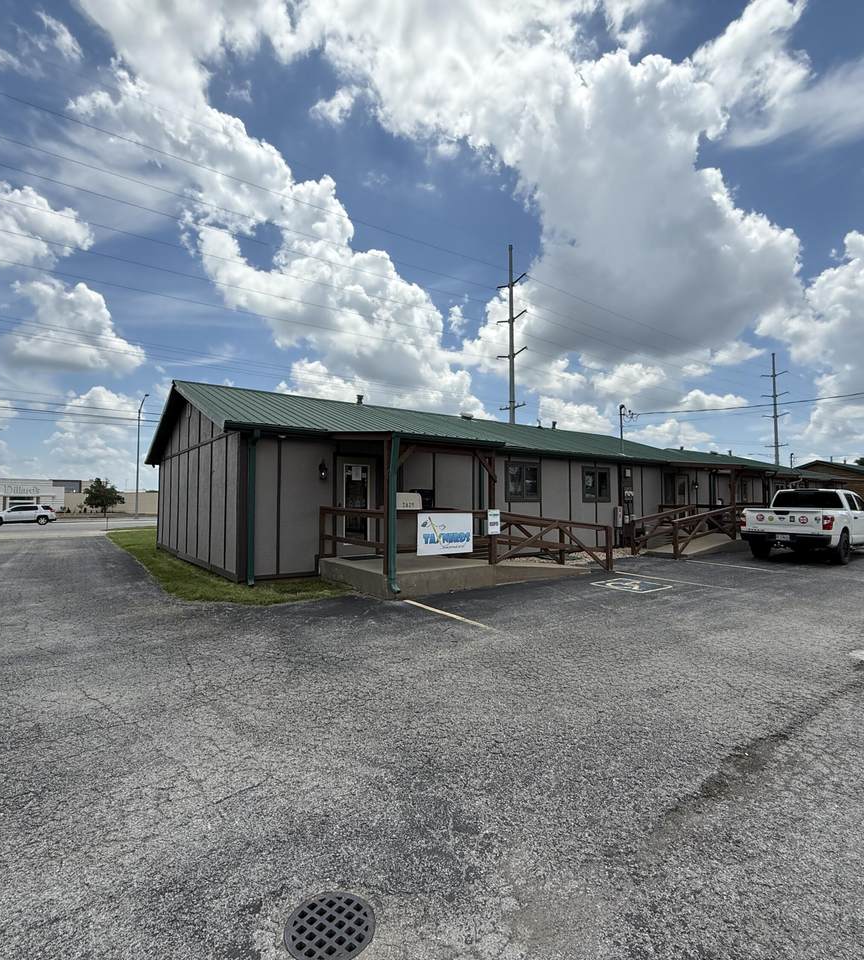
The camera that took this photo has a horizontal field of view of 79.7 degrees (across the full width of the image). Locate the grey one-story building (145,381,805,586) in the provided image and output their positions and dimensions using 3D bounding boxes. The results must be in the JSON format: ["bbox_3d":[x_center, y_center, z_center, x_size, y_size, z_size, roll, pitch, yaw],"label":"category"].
[{"bbox_3d":[5.341,0.163,21.470,29.150,4.600,10.650,2,-3,-36],"label":"grey one-story building"}]

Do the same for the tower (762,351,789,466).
[{"bbox_3d":[60.206,-8.308,91.142,0.800,28.190,4.200,2,-3,-36],"label":"tower"}]

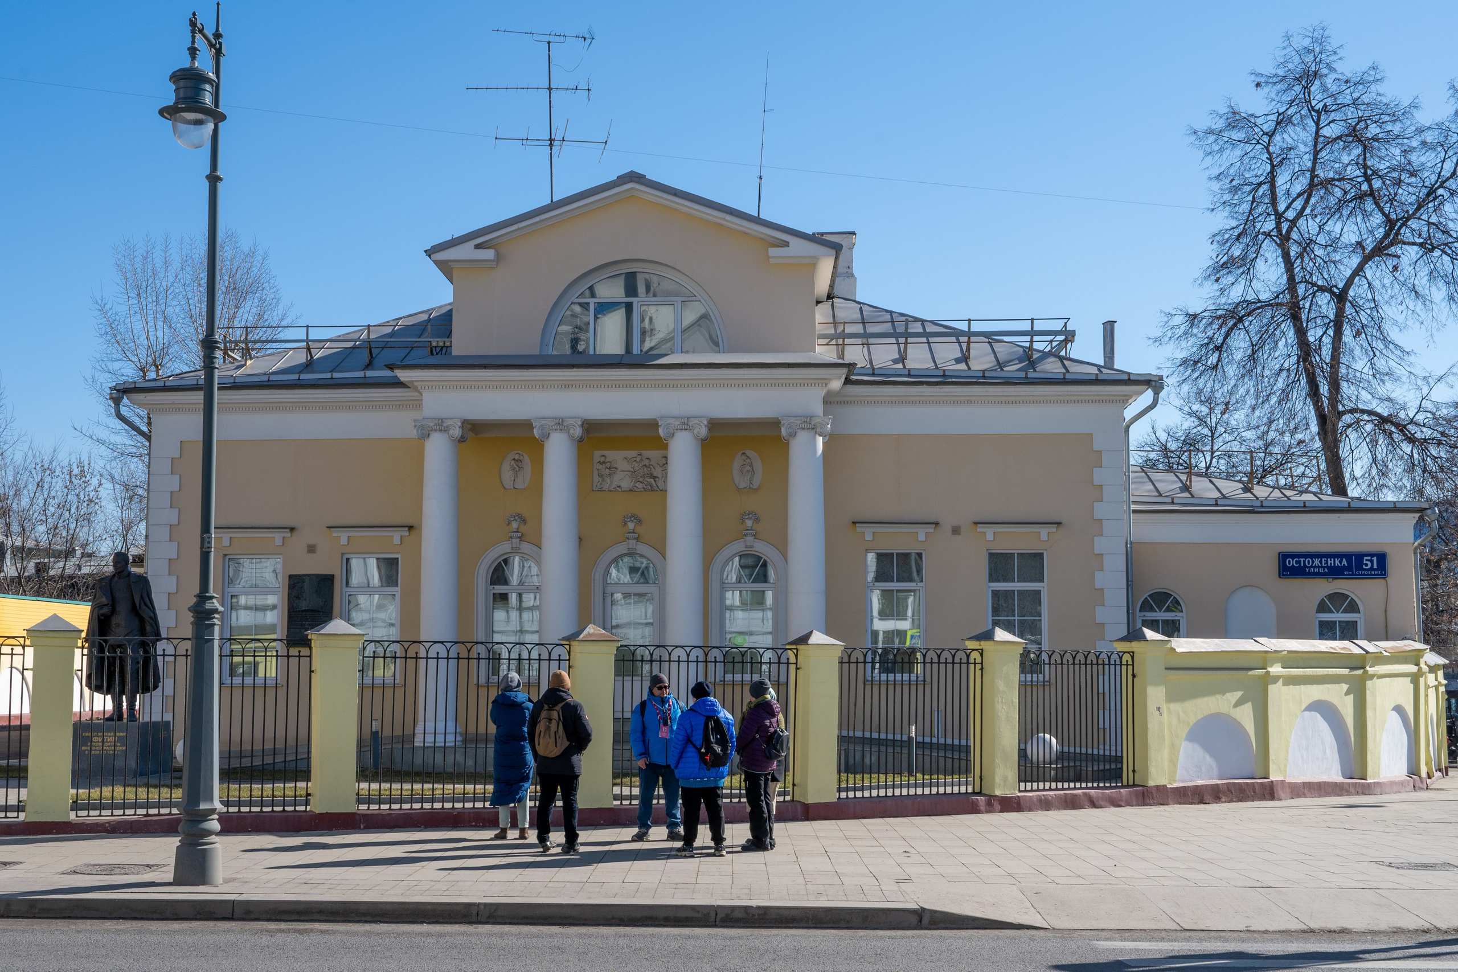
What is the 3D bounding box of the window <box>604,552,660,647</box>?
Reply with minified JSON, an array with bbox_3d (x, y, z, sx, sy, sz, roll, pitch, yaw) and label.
[{"bbox_3d":[-1.776,2.438,26.000,1.020,2.432,0.200,0,-5,2],"label":"window"}]

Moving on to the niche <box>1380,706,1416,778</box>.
[{"bbox_3d":[10.015,3.821,21.248,0.170,1.062,1.250,-5,-7,45],"label":"niche"}]

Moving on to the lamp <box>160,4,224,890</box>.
[{"bbox_3d":[-4.414,-0.467,11.654,0.540,7.402,0.900,0,-5,6],"label":"lamp"}]

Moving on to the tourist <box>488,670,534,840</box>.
[{"bbox_3d":[-2.247,2.773,14.600,0.500,1.730,0.420,1,-4,-12],"label":"tourist"}]

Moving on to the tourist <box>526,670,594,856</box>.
[{"bbox_3d":[-1.661,2.692,13.918,0.580,1.749,0.480,-2,-5,24],"label":"tourist"}]

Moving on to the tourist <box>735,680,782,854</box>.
[{"bbox_3d":[0.309,2.745,14.000,0.340,1.688,0.500,-2,-5,25],"label":"tourist"}]

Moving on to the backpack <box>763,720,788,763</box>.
[{"bbox_3d":[0.452,2.503,13.900,0.170,0.403,0.270,-2,-5,25],"label":"backpack"}]

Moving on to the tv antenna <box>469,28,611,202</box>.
[{"bbox_3d":[-3.597,-6.956,27.712,2.754,4.134,2.100,1,-5,-10],"label":"tv antenna"}]

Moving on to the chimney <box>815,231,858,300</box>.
[{"bbox_3d":[2.251,-4.511,29.800,0.860,1.600,0.850,0,-4,2],"label":"chimney"}]

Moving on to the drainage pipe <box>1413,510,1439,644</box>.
[{"bbox_3d":[13.110,2.587,26.676,0.430,4.350,0.350,0,-5,2],"label":"drainage pipe"}]

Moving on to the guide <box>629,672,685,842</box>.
[{"bbox_3d":[-0.733,2.784,14.600,0.600,1.730,0.420,2,-5,-21],"label":"guide"}]

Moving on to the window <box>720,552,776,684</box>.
[{"bbox_3d":[0.355,2.382,25.950,0.980,2.366,0.200,0,-5,2],"label":"window"}]

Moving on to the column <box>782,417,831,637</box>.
[{"bbox_3d":[1.354,1.639,24.600,0.850,5.608,0.850,0,-5,2],"label":"column"}]

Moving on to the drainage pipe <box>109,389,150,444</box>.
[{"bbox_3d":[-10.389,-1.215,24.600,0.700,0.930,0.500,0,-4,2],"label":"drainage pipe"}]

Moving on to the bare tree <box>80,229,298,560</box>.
[{"bbox_3d":[-16.581,-0.492,43.207,6.200,14.814,6.000,0,-5,2],"label":"bare tree"}]

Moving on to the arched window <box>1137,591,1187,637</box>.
[{"bbox_3d":[8.704,3.030,28.500,0.970,1.867,0.200,0,-5,1],"label":"arched window"}]

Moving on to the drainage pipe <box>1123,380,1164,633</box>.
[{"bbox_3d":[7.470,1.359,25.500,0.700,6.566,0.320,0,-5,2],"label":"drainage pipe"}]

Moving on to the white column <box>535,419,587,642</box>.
[{"bbox_3d":[-2.938,1.665,24.700,0.860,5.630,0.860,0,-5,2],"label":"white column"}]

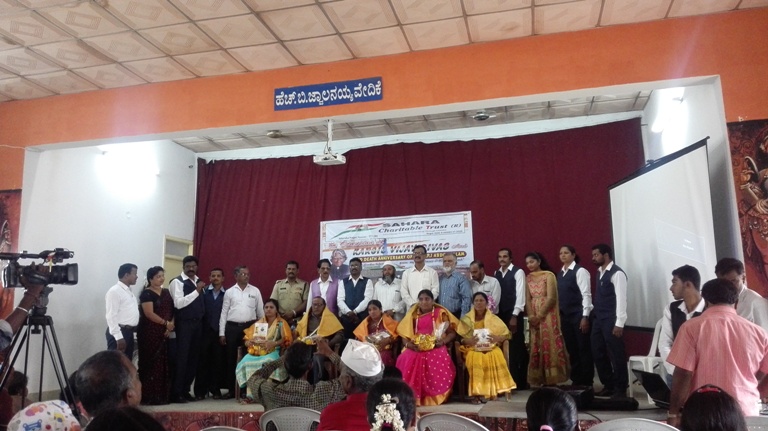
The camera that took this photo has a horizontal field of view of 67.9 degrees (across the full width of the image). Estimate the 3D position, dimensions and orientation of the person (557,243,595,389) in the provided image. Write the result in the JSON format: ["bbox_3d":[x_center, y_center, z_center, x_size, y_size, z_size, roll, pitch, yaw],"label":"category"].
[{"bbox_3d":[2.169,1.157,6.429,0.310,1.650,0.460,5,-12,-33],"label":"person"}]

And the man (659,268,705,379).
[{"bbox_3d":[2.200,1.170,3.958,0.500,1.660,0.360,-9,-12,37],"label":"man"}]

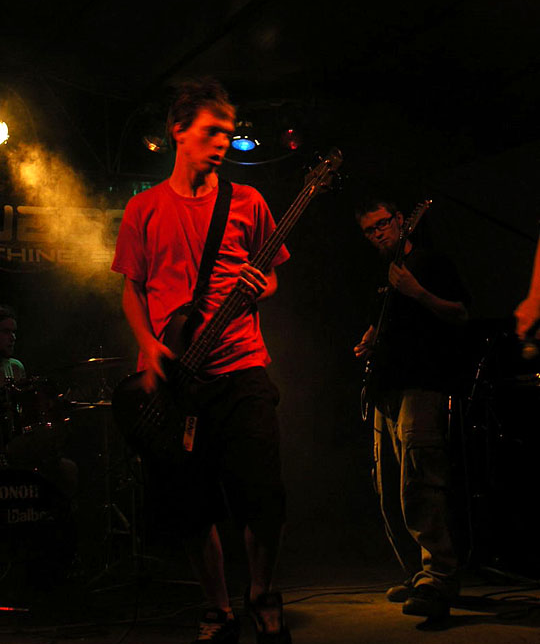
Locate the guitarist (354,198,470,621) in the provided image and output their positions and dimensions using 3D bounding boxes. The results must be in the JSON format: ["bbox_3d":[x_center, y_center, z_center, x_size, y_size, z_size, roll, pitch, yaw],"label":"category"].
[{"bbox_3d":[0.587,0.281,3.232,0.460,1.680,0.520,10,-15,-39],"label":"guitarist"}]

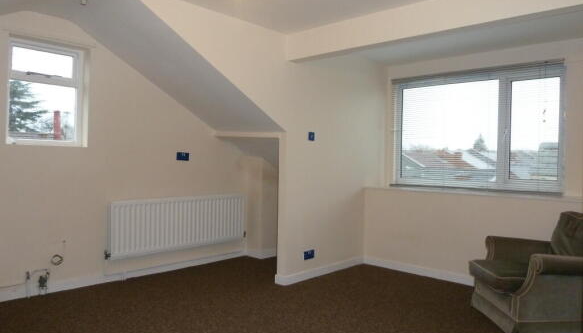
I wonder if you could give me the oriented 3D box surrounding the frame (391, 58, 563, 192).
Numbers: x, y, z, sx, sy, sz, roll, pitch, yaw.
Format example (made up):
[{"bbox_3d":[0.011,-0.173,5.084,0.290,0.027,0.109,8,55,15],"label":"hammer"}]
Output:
[{"bbox_3d":[1.855,-0.376,4.453,1.767,1.245,0.110,2,1,44],"label":"frame"}]

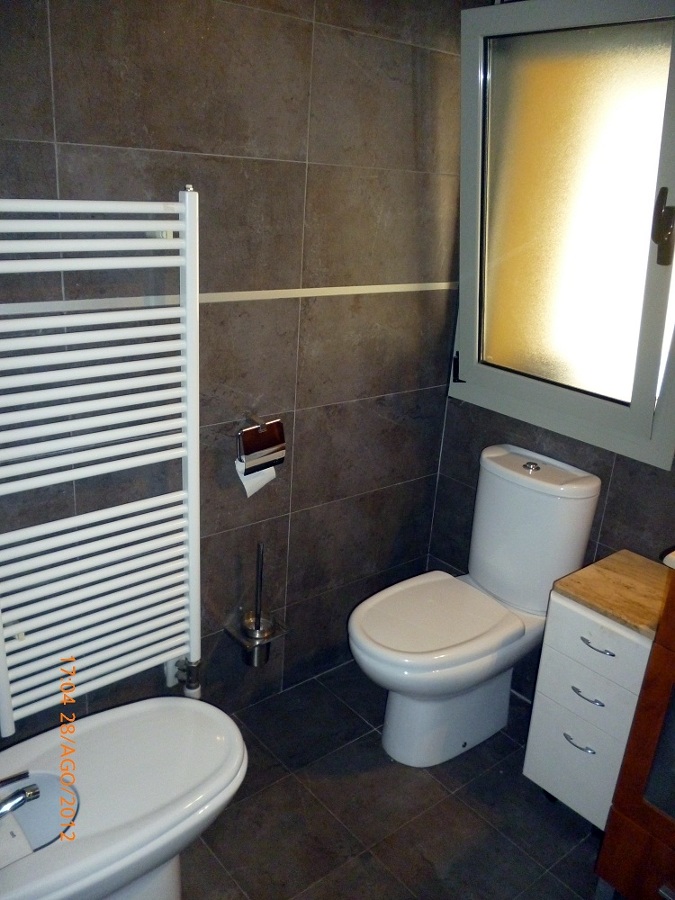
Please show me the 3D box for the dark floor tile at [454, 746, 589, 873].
[{"bbox_3d":[0.516,0.929,1.905,0.300,0.010,0.300,-12,25,-38],"label":"dark floor tile"}]

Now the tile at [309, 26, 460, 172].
[{"bbox_3d":[0.169,-0.878,1.886,0.610,0.296,0.012,-12,25,-38],"label":"tile"}]

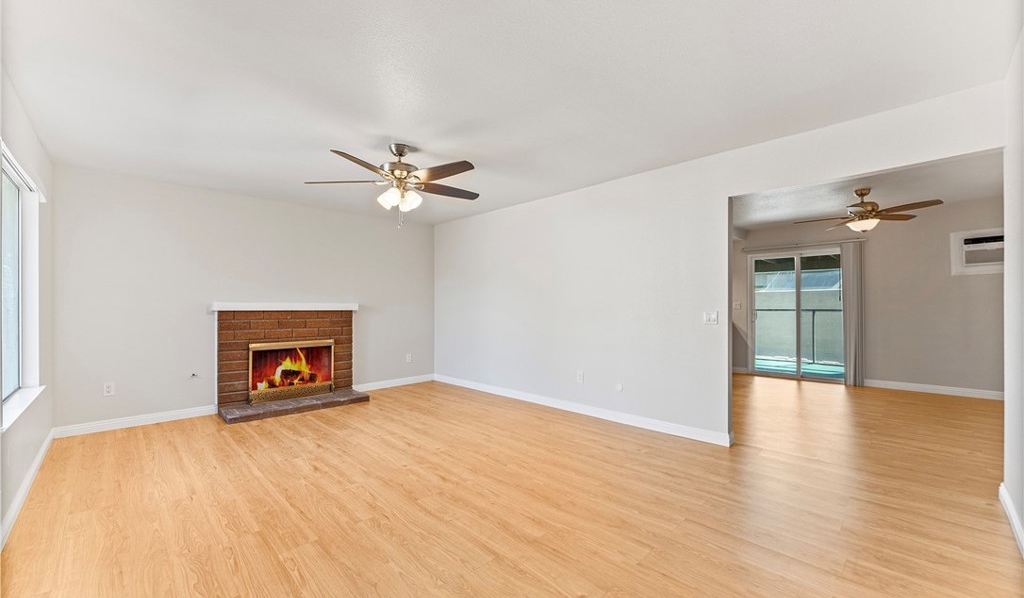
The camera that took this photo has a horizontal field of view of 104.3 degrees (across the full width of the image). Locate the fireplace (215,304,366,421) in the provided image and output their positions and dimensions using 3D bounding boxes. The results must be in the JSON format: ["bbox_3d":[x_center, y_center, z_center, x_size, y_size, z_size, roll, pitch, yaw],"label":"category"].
[{"bbox_3d":[-2.501,0.659,4.675,1.570,1.210,0.550,0,-1,-44],"label":"fireplace"}]

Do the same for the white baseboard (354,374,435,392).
[{"bbox_3d":[-1.679,1.228,5.849,1.290,0.095,0.018,0,-1,-44],"label":"white baseboard"}]

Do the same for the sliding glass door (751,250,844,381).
[{"bbox_3d":[4.498,0.253,6.255,0.100,2.030,1.420,0,-1,-44],"label":"sliding glass door"}]

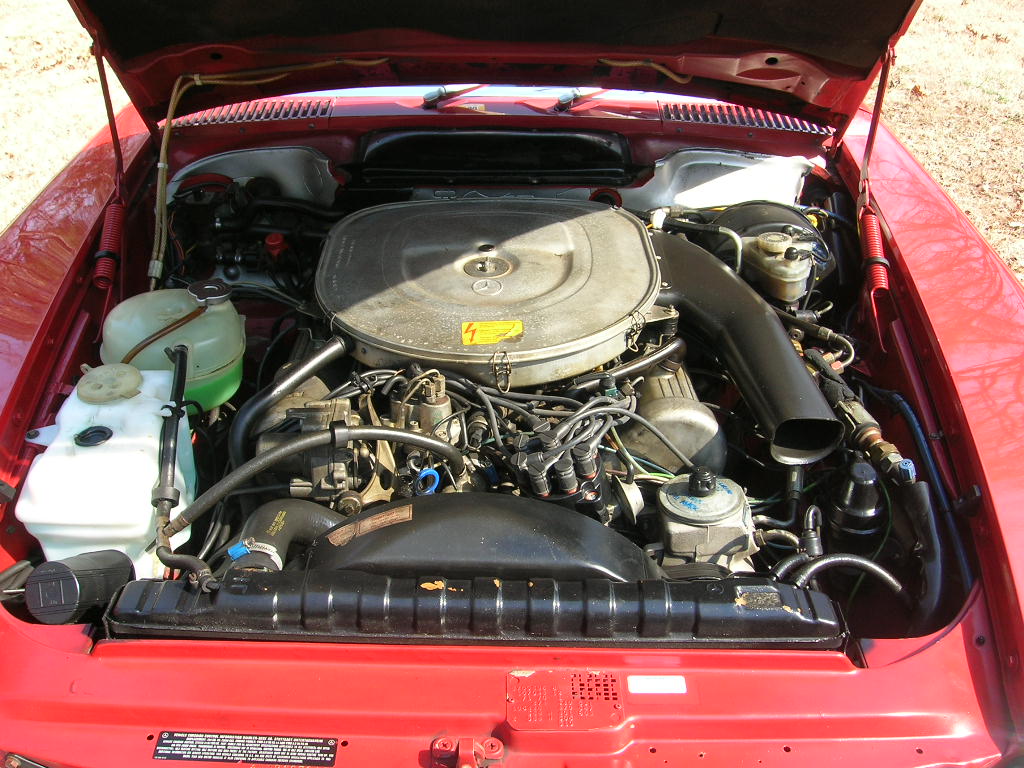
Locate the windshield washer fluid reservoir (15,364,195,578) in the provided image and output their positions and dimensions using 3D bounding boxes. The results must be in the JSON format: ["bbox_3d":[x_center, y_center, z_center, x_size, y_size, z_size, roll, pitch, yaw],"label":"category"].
[{"bbox_3d":[-0.482,0.111,1.246,0.180,0.220,0.200,1,33,0],"label":"windshield washer fluid reservoir"}]

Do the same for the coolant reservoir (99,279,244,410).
[{"bbox_3d":[-0.478,-0.067,1.435,0.190,0.170,0.165,1,33,0],"label":"coolant reservoir"}]

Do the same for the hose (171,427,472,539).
[{"bbox_3d":[-0.213,0.105,1.108,0.330,0.085,0.080,-9,34,-15],"label":"hose"}]

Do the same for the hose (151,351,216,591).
[{"bbox_3d":[-0.382,0.073,1.185,0.060,0.070,0.460,-8,33,-12],"label":"hose"}]

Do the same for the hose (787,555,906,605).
[{"bbox_3d":[0.341,0.194,1.002,0.125,0.050,0.050,1,33,0],"label":"hose"}]

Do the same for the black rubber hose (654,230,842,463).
[{"bbox_3d":[0.311,-0.061,1.356,0.200,0.170,0.420,1,33,0],"label":"black rubber hose"}]

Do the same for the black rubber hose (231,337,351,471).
[{"bbox_3d":[-0.271,0.021,1.268,0.175,0.150,0.055,-26,41,-35],"label":"black rubber hose"}]

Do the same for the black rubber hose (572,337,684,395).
[{"bbox_3d":[0.148,-0.028,1.302,0.155,0.060,0.045,-8,33,-12],"label":"black rubber hose"}]

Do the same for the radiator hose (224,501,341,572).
[{"bbox_3d":[-0.219,0.154,1.050,0.110,0.080,0.110,1,33,0],"label":"radiator hose"}]

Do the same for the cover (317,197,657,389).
[{"bbox_3d":[-0.026,-0.129,1.365,0.450,0.085,0.450,1,33,0],"label":"cover"}]

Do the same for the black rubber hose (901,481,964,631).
[{"bbox_3d":[0.451,0.192,1.100,0.045,0.120,0.150,1,33,0],"label":"black rubber hose"}]

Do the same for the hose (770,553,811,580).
[{"bbox_3d":[0.281,0.178,1.011,0.022,0.030,0.045,-17,36,-25],"label":"hose"}]

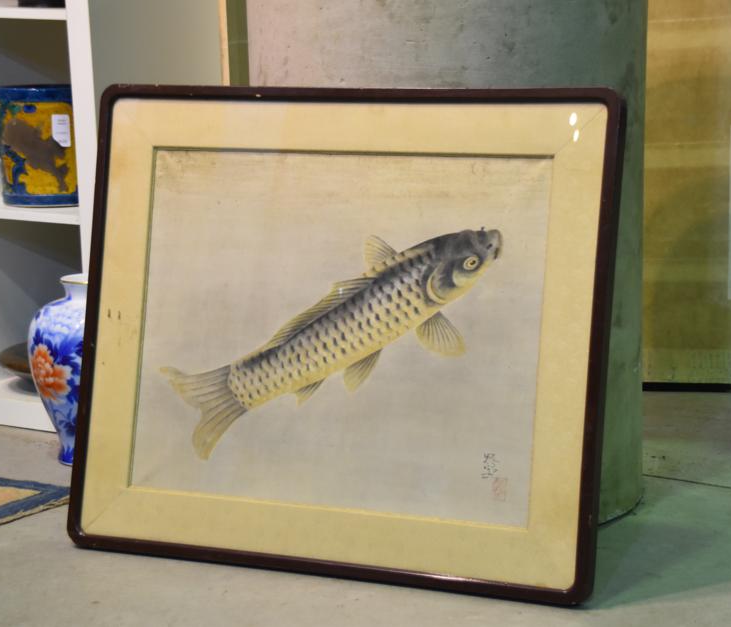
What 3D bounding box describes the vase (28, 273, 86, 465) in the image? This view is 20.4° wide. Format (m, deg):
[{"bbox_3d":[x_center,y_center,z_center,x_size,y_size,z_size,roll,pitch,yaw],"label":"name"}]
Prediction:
[{"bbox_3d":[-0.477,0.092,3.505,0.198,0.313,0.198,-1,12,0],"label":"vase"}]

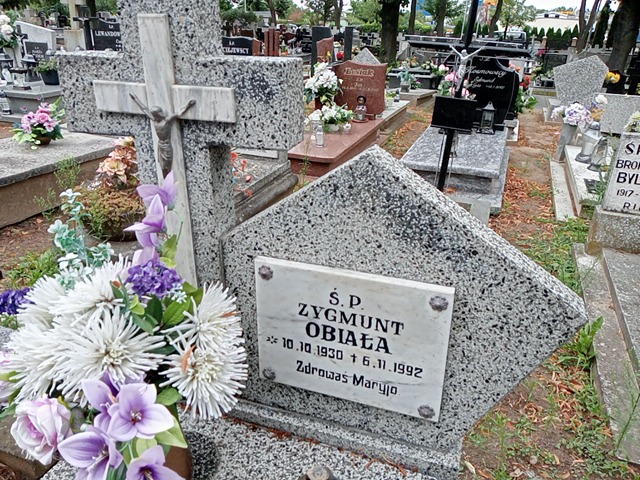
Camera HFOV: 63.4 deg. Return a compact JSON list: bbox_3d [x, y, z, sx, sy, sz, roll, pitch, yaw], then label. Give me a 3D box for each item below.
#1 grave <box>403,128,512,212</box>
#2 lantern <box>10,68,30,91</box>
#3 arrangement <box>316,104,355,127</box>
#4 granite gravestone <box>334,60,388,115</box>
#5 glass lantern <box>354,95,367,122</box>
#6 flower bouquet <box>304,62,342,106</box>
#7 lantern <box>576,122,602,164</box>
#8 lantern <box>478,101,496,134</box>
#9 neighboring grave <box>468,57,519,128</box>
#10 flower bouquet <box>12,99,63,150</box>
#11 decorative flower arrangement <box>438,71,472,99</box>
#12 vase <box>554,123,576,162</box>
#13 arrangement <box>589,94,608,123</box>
[{"bbox_3d":[1.385,-0.828,5.185,0.950,0.273,2.262,8,25,18],"label":"grave"},{"bbox_3d":[-4.725,-2.550,8.142,0.240,0.320,0.240,8,25,18],"label":"lantern"},{"bbox_3d":[0.162,-1.331,5.615,0.381,0.243,0.288,10,24,18],"label":"arrangement"},{"bbox_3d":[0.479,-1.836,6.248,0.649,0.618,0.113,10,24,18],"label":"granite gravestone"},{"bbox_3d":[0.492,-1.553,6.114,0.124,0.276,0.124,10,24,18],"label":"glass lantern"},{"bbox_3d":[0.041,-1.846,6.176,0.460,0.516,0.414,8,25,18],"label":"flower bouquet"},{"bbox_3d":[2.611,-0.941,4.993,0.175,0.356,0.175,10,24,18],"label":"lantern"},{"bbox_3d":[1.806,-1.309,5.522,0.154,0.323,0.154,10,24,18],"label":"lantern"},{"bbox_3d":[1.790,-1.632,5.680,0.618,0.762,0.113,10,24,18],"label":"neighboring grave"},{"bbox_3d":[-2.572,-1.063,4.737,0.440,0.420,0.380,8,25,18],"label":"flower bouquet"},{"bbox_3d":[1.482,-1.674,5.670,0.383,0.348,0.307,8,25,18],"label":"decorative flower arrangement"},{"bbox_3d":[2.508,-0.986,5.293,0.160,0.380,0.160,8,25,18],"label":"vase"},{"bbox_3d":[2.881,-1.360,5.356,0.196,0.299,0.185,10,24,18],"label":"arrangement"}]

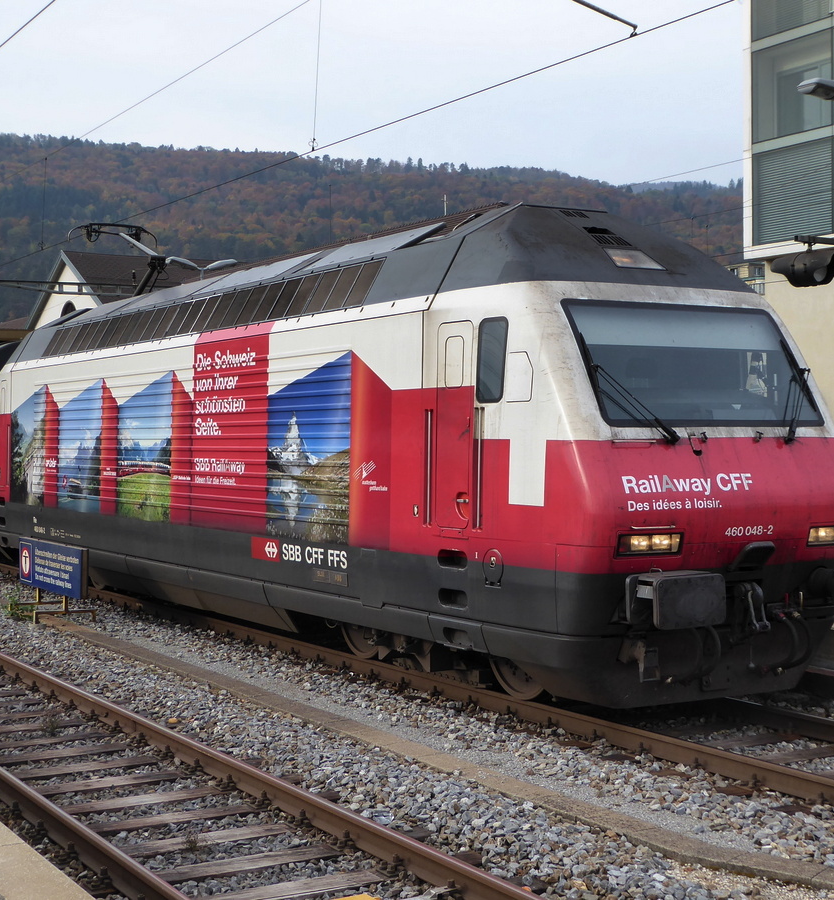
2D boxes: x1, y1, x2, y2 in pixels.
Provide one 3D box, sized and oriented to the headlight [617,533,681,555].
[{"bbox_3d":[1.692,0.688,11.584,0.530,0.159,0.120,0,1,-29],"label":"headlight"}]

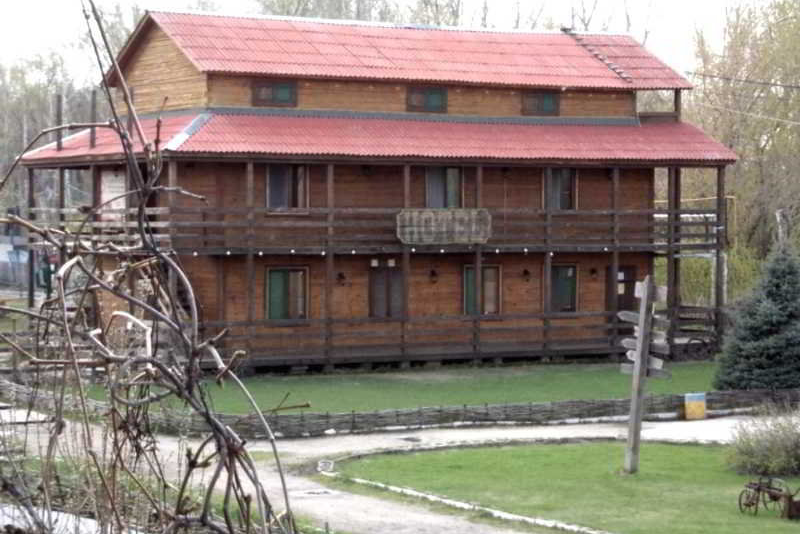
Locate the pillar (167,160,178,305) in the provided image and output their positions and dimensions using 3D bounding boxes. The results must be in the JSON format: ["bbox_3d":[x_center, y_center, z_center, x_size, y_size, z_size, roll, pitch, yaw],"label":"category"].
[{"bbox_3d":[-5.766,-0.110,48.194,0.140,5.241,0.140,-1,2,-28],"label":"pillar"}]

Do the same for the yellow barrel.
[{"bbox_3d":[5.527,2.592,35.468,0.410,0.510,0.410,0,1,9],"label":"yellow barrel"}]

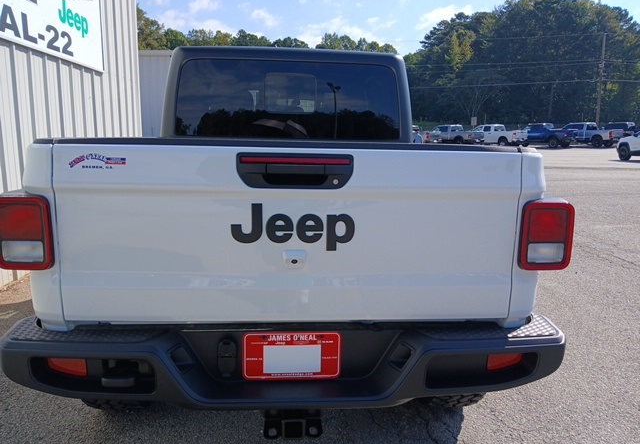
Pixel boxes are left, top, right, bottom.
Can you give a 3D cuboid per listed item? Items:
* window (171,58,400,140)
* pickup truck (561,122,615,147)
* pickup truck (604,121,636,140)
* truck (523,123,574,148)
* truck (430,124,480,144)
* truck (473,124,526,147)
[{"bbox_3d":[-0.205,-0.782,3.080,1.435,0.505,0.060,0,1,-4],"label":"window"},{"bbox_3d":[22.750,-7.600,41.700,2.050,2.020,6.000,-5,13,-27],"label":"pickup truck"},{"bbox_3d":[26.200,-7.650,41.700,2.050,1.980,5.900,-5,13,-28],"label":"pickup truck"},{"bbox_3d":[19.300,-7.550,41.900,2.030,1.970,5.850,-5,13,-30],"label":"truck"},{"bbox_3d":[11.750,-7.750,43.300,2.000,1.930,5.800,-5,13,-28],"label":"truck"},{"bbox_3d":[15.750,-7.900,43.800,2.020,1.930,5.800,-5,13,-29],"label":"truck"}]

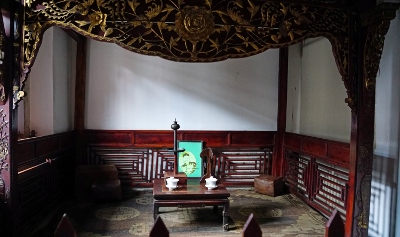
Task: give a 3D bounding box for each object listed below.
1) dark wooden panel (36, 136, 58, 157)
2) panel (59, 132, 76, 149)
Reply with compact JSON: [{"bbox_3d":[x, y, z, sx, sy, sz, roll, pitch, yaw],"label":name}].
[{"bbox_3d":[-1.398,0.249,2.761,0.030,0.160,0.460,1,2,-4],"label":"dark wooden panel"},{"bbox_3d":[-1.427,0.237,3.225,0.030,0.160,0.460,1,2,-4],"label":"panel"}]

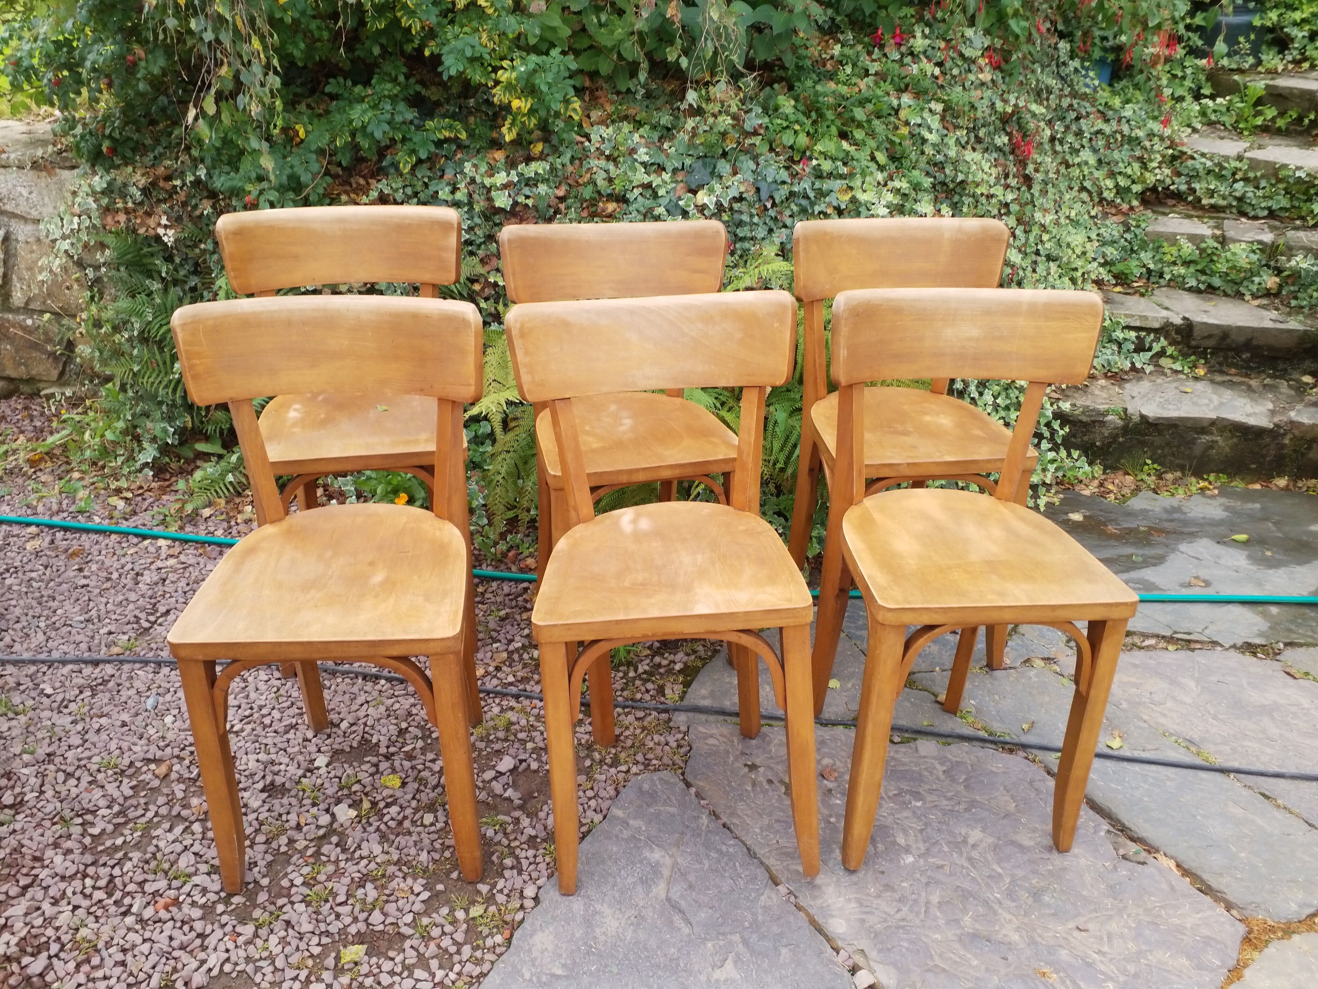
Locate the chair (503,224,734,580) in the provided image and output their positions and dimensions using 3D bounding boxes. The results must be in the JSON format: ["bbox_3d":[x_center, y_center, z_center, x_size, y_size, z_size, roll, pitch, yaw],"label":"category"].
[{"bbox_3d":[-0.060,-0.085,1.954,0.430,0.808,0.410,-6,27,-14],"label":"chair"}]

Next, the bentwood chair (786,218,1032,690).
[{"bbox_3d":[0.464,-0.098,1.995,0.430,0.808,0.410,-3,27,-8],"label":"bentwood chair"}]

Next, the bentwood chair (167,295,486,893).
[{"bbox_3d":[-0.457,0.141,1.520,0.430,0.808,0.410,-1,29,-4],"label":"bentwood chair"}]

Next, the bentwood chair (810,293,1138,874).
[{"bbox_3d":[0.457,0.114,1.598,0.427,0.809,0.410,-1,26,-7],"label":"bentwood chair"}]

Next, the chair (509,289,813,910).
[{"bbox_3d":[0.015,0.129,1.545,0.430,0.808,0.410,-4,23,0],"label":"chair"}]

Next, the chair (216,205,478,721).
[{"bbox_3d":[-0.566,-0.112,1.968,0.430,0.808,0.410,-5,29,-13],"label":"chair"}]

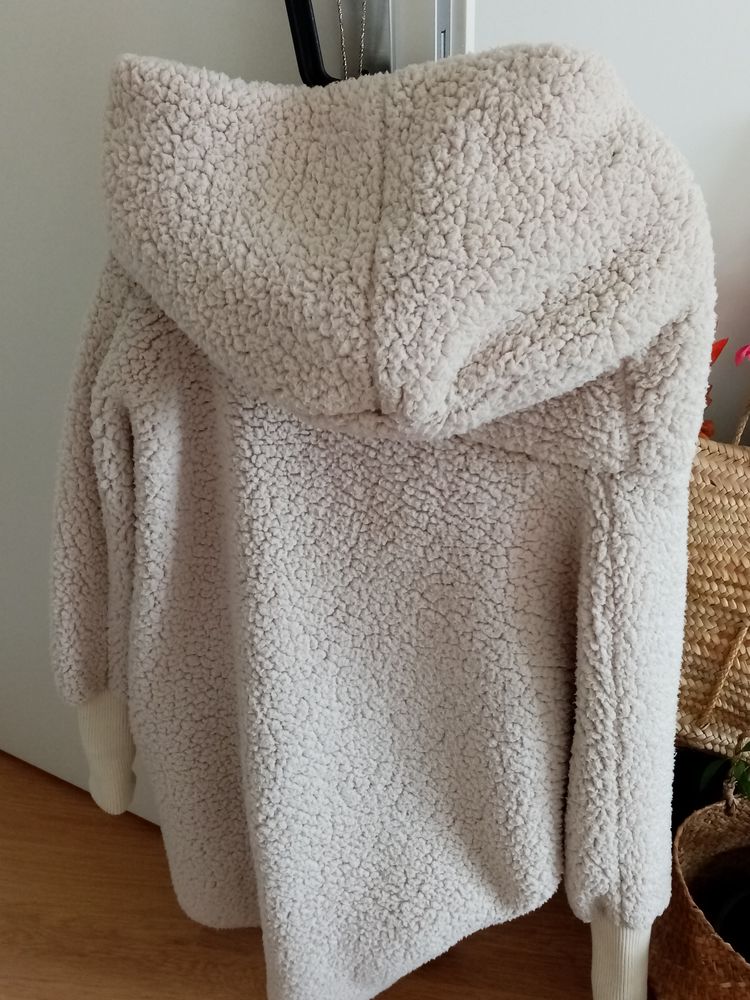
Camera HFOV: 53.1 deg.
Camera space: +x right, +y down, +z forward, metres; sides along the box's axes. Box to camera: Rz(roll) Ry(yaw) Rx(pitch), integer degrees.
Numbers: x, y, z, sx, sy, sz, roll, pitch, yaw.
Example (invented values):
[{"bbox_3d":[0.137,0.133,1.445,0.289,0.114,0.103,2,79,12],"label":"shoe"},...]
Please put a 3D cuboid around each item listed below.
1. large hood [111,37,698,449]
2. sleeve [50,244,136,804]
[{"bbox_3d":[0.014,-0.163,0.508,0.390,0.240,0.180,10,29,24],"label":"large hood"},{"bbox_3d":[-0.265,0.039,0.722,0.120,0.640,0.125,16,26,21],"label":"sleeve"}]

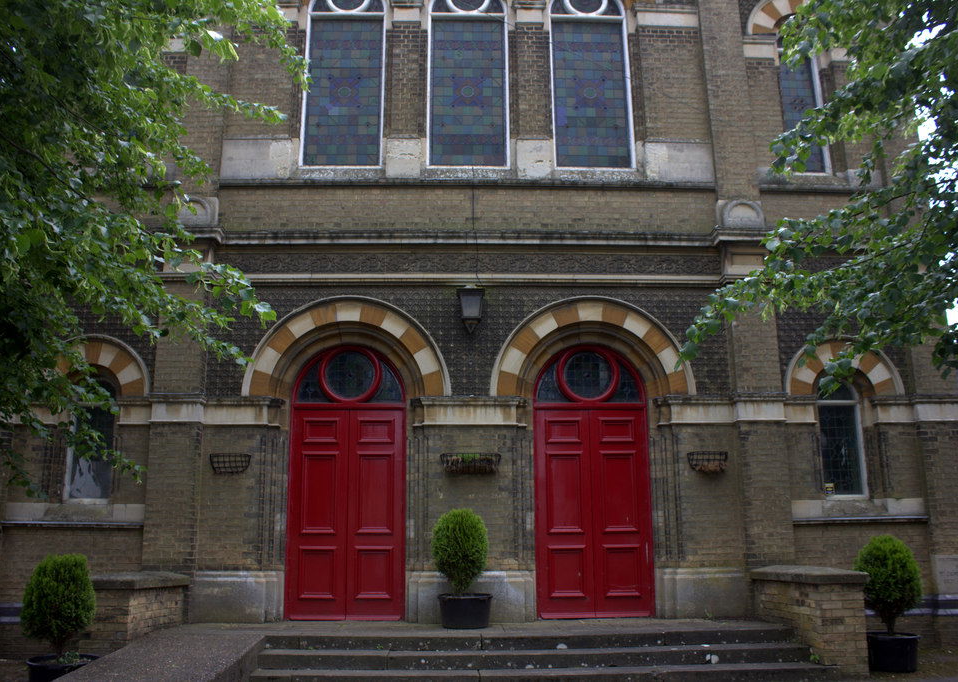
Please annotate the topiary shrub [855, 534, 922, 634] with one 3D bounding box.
[{"bbox_3d":[4.438,2.637,8.627,0.693,1.029,0.693,0,-12,-2],"label":"topiary shrub"}]

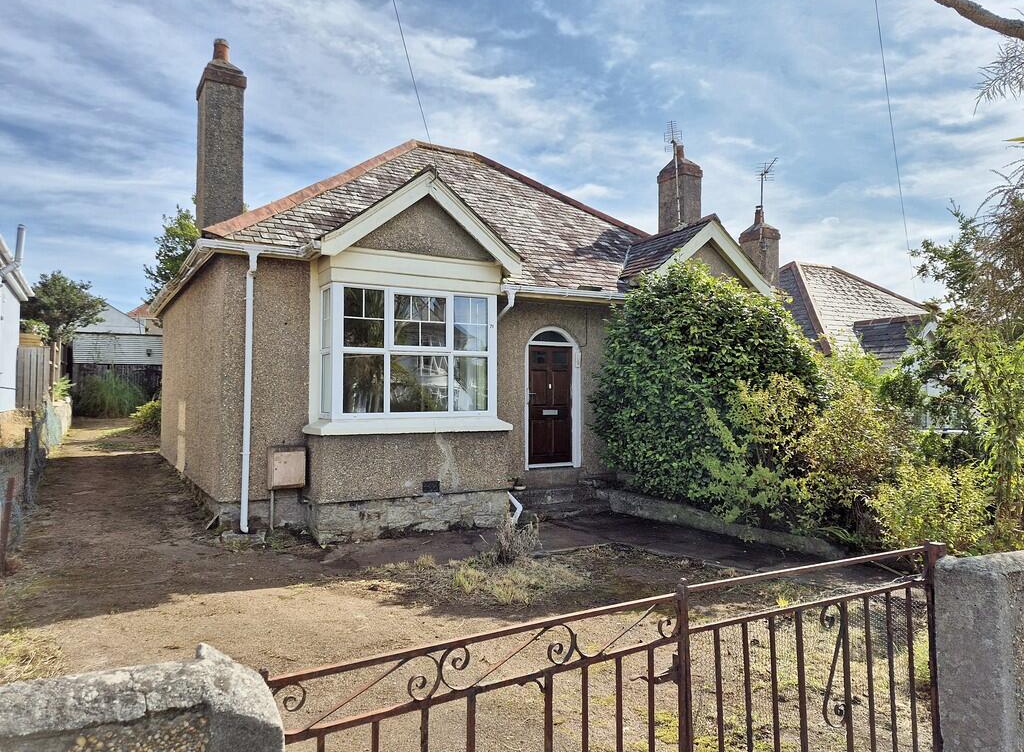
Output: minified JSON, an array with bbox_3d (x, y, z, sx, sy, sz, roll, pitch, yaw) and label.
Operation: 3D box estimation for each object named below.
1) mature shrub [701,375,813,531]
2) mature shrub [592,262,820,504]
[{"bbox_3d":[3.054,0.956,8.500,1.400,1.950,1.300,1,-2,-31],"label":"mature shrub"},{"bbox_3d":[2.944,0.114,10.300,3.200,3.550,3.000,1,-2,-31],"label":"mature shrub"}]

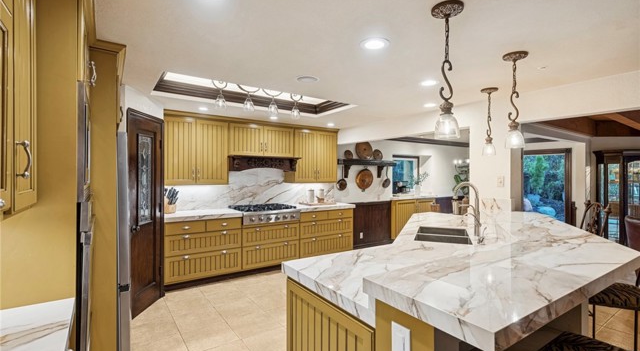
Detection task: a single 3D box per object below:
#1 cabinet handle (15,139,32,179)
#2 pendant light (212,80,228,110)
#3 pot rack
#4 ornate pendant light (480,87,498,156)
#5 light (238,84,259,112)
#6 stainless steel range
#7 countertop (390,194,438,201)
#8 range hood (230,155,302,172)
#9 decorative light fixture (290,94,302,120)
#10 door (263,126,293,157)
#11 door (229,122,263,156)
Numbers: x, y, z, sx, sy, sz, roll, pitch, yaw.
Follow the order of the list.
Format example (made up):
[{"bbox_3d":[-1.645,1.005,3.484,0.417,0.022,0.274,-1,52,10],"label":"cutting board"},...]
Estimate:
[{"bbox_3d":[-0.967,-0.053,0.990,0.036,0.129,0.017,0,0,-35],"label":"cabinet handle"},{"bbox_3d":[-0.975,-0.807,2.970,0.140,0.315,0.140,0,0,-35],"label":"pendant light"},{"bbox_3d":[0.923,-0.110,5.743,1.390,0.312,0.180,0,0,-35],"label":"pot rack"},{"bbox_3d":[1.562,-0.484,2.778,0.157,0.600,0.157,0,0,-35],"label":"ornate pendant light"},{"bbox_3d":[-0.746,-0.804,3.130,0.150,0.280,0.150,0,0,-35],"label":"light"},{"bbox_3d":[-0.831,0.572,4.586,0.916,0.212,0.600,0,0,-35],"label":"stainless steel range"},{"bbox_3d":[1.933,0.494,6.888,1.540,0.053,0.610,0,0,-35],"label":"countertop"},{"bbox_3d":[-0.908,-0.164,4.652,1.170,0.213,0.450,0,0,-35],"label":"range hood"},{"bbox_3d":[-0.274,-0.784,3.460,0.130,0.278,0.130,0,0,0],"label":"decorative light fixture"},{"bbox_3d":[-0.640,-0.515,4.733,0.532,0.471,0.022,0,0,-35],"label":"door"},{"bbox_3d":[-1.077,-0.516,4.428,0.515,0.471,0.022,0,0,-35],"label":"door"}]

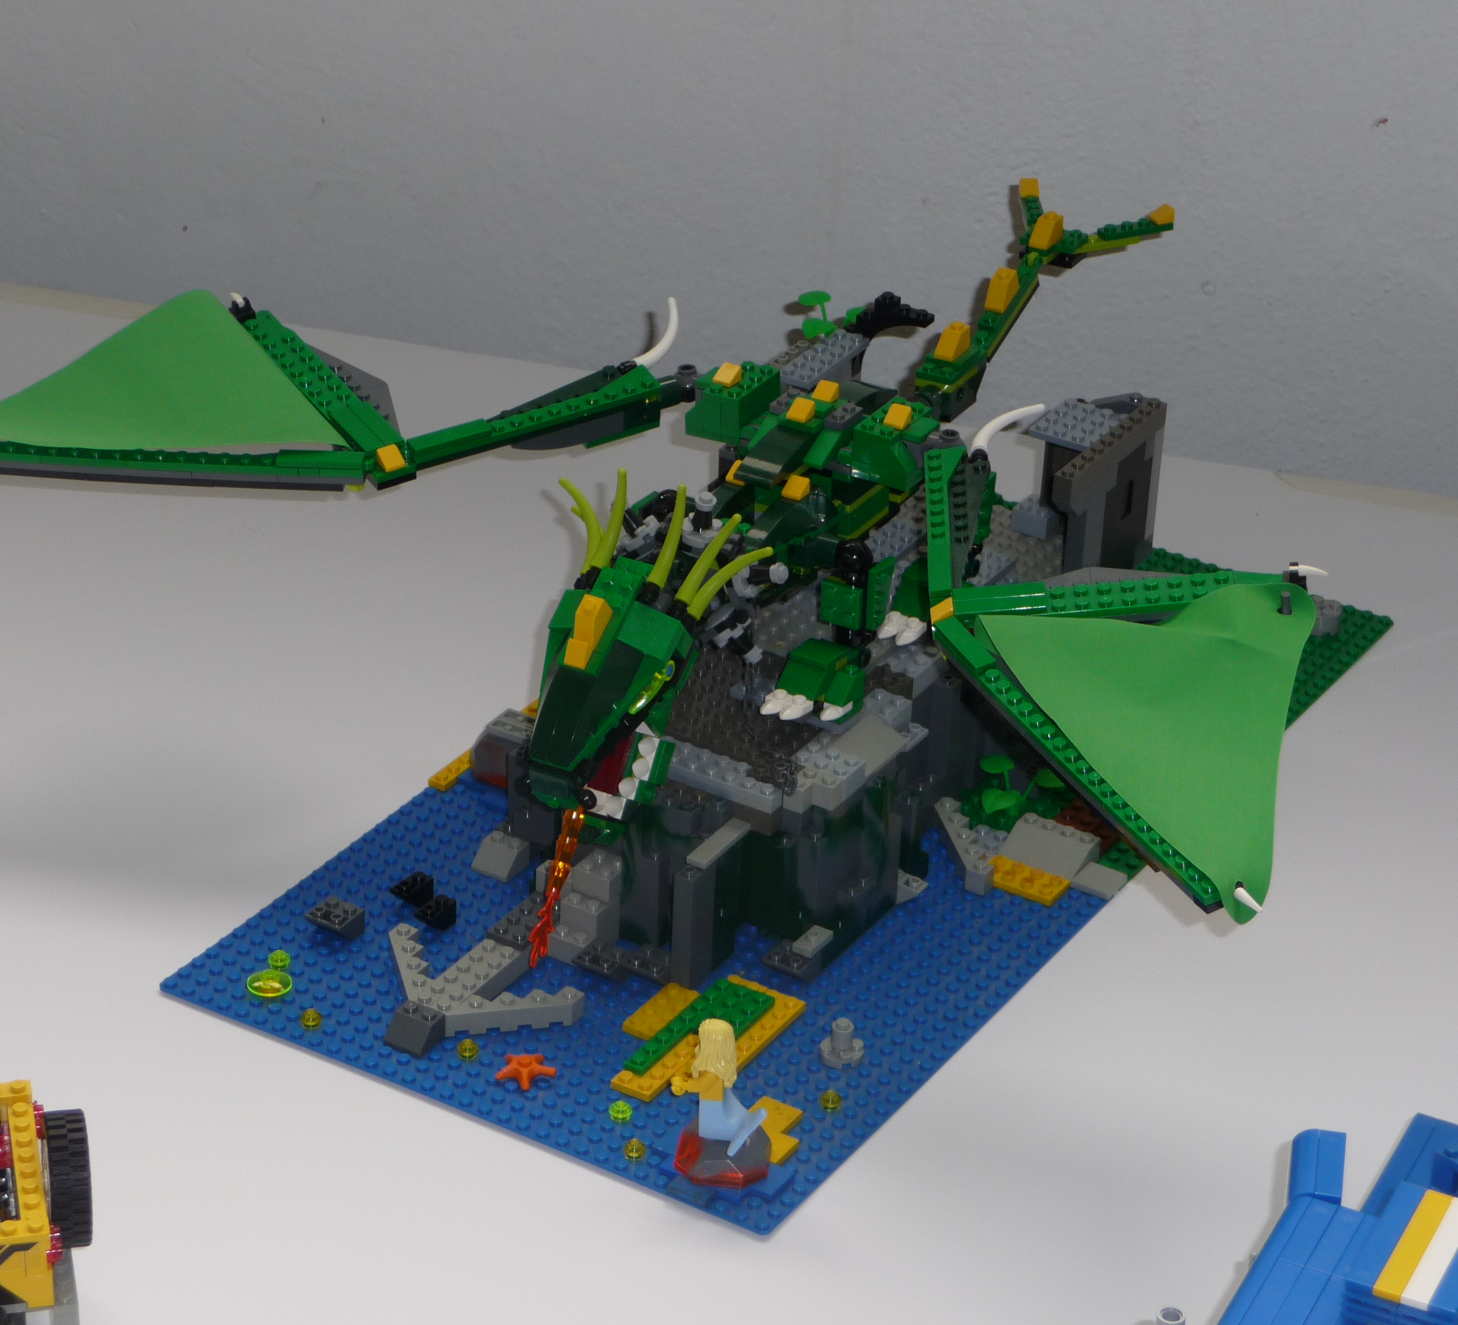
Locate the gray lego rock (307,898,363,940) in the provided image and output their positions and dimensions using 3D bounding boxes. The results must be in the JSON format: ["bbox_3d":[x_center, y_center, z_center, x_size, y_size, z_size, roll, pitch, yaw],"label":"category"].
[{"bbox_3d":[-0.144,0.095,1.572,0.016,0.011,0.016,19,33,26],"label":"gray lego rock"}]

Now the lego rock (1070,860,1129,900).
[{"bbox_3d":[0.140,0.083,1.623,0.016,0.003,0.016,19,33,26],"label":"lego rock"}]

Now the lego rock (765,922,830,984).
[{"bbox_3d":[0.025,0.107,1.557,0.016,0.015,0.024,19,33,26],"label":"lego rock"}]

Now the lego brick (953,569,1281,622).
[{"bbox_3d":[0.132,-0.022,1.462,0.112,0.006,0.016,-5,37,4],"label":"lego brick"}]

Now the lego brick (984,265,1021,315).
[{"bbox_3d":[0.109,-0.150,1.721,0.008,0.011,0.016,16,52,24],"label":"lego brick"}]

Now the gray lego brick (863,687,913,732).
[{"bbox_3d":[0.058,0.019,1.598,0.016,0.011,0.016,19,33,26],"label":"gray lego brick"}]

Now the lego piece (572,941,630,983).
[{"bbox_3d":[-0.046,0.110,1.549,0.016,0.011,0.016,19,33,26],"label":"lego piece"}]

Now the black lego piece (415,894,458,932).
[{"bbox_3d":[-0.108,0.093,1.573,0.008,0.011,0.016,19,33,26],"label":"black lego piece"}]

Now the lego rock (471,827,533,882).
[{"bbox_3d":[-0.086,0.073,1.612,0.016,0.011,0.016,19,33,26],"label":"lego rock"}]

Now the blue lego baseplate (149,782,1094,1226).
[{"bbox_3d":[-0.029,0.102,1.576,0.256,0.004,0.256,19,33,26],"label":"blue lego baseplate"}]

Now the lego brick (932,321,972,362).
[{"bbox_3d":[0.089,-0.128,1.704,0.008,0.011,0.016,14,29,24],"label":"lego brick"}]

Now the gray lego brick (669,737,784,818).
[{"bbox_3d":[-0.005,0.040,1.535,0.056,0.011,0.016,19,33,26],"label":"gray lego brick"}]

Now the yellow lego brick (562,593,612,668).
[{"bbox_3d":[-0.051,-0.011,1.517,0.008,0.011,0.024,17,70,26],"label":"yellow lego brick"}]

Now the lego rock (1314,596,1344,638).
[{"bbox_3d":[0.249,-0.019,1.797,0.016,0.011,0.016,19,33,26],"label":"lego rock"}]

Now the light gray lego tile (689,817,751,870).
[{"bbox_3d":[-0.003,0.066,1.543,0.008,0.003,0.032,19,33,26],"label":"light gray lego tile"}]

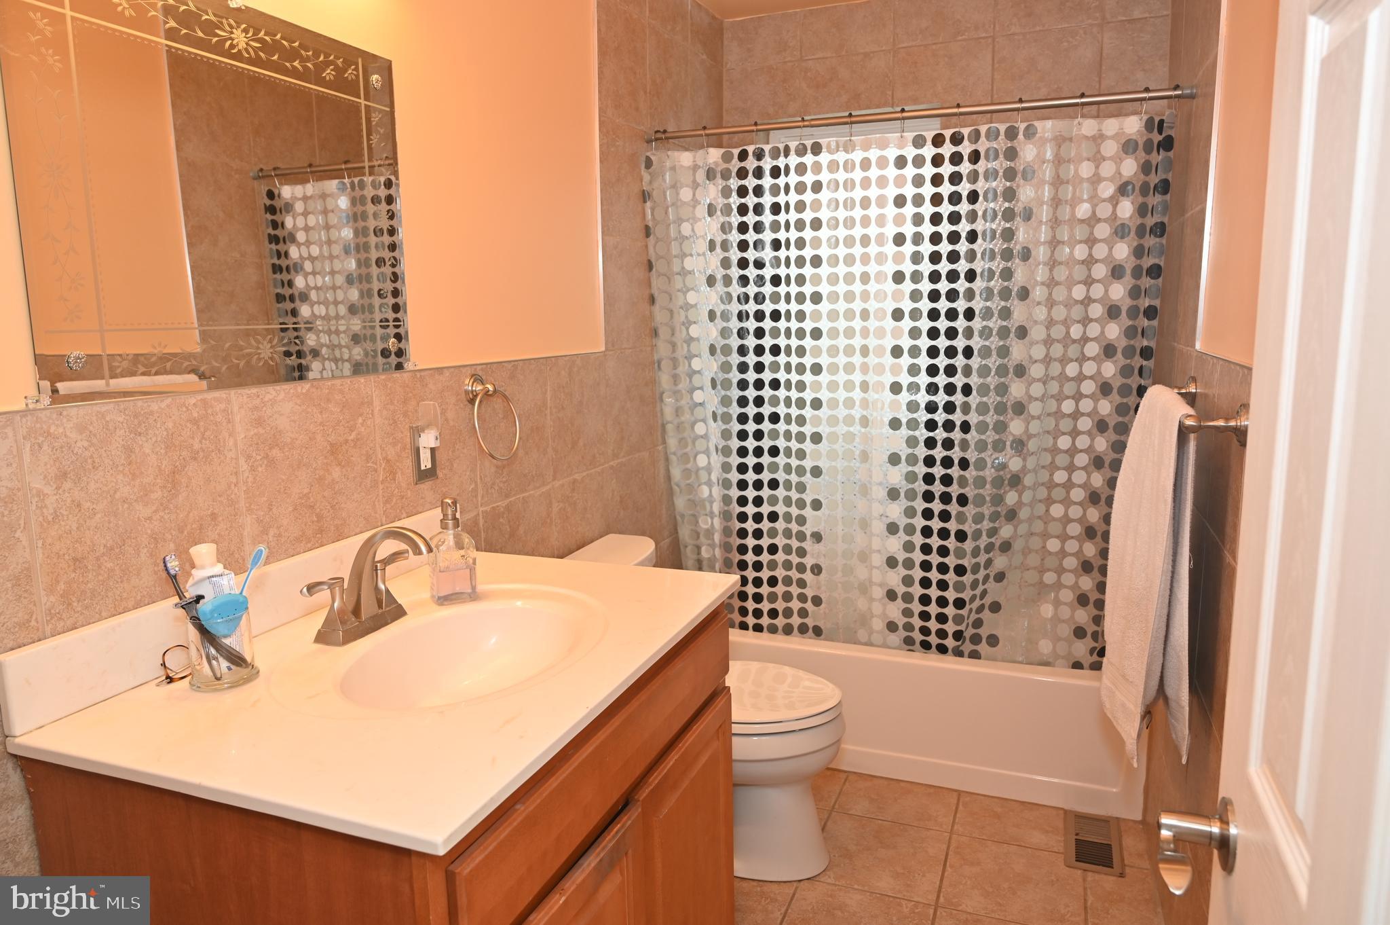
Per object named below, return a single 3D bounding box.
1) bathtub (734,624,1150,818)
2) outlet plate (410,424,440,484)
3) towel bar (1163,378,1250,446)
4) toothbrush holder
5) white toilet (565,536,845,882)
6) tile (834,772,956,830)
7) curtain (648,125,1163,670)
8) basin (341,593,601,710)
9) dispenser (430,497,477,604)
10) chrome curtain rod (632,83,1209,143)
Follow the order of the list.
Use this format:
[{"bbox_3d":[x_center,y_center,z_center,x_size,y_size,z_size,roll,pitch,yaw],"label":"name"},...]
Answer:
[{"bbox_3d":[0.690,0.715,3.166,1.481,0.391,0.767,3,10,21],"label":"bathtub"},{"bbox_3d":[-0.537,-0.022,1.853,0.010,0.117,0.076,3,10,21],"label":"outlet plate"},{"bbox_3d":[0.945,-0.112,1.772,0.099,0.071,0.661,3,10,21],"label":"towel bar"},{"bbox_3d":[-0.657,0.249,1.283,0.086,0.108,0.086,3,10,21],"label":"toothbrush holder"},{"bbox_3d":[0.032,0.634,2.413,0.720,0.764,0.425,3,10,21],"label":"white toilet"},{"bbox_3d":[0.590,0.994,2.709,0.331,0.010,0.247,3,10,21],"label":"tile"},{"bbox_3d":[0.557,-0.079,2.752,1.460,1.693,0.130,3,10,21],"label":"curtain"},{"bbox_3d":[-0.329,0.344,1.449,0.319,0.140,0.510,3,10,21],"label":"basin"},{"bbox_3d":[-0.425,0.152,1.628,0.066,0.181,0.056,-5,10,-24],"label":"dispenser"},{"bbox_3d":[0.554,-0.961,2.577,1.488,0.030,0.030,3,10,21],"label":"chrome curtain rod"}]

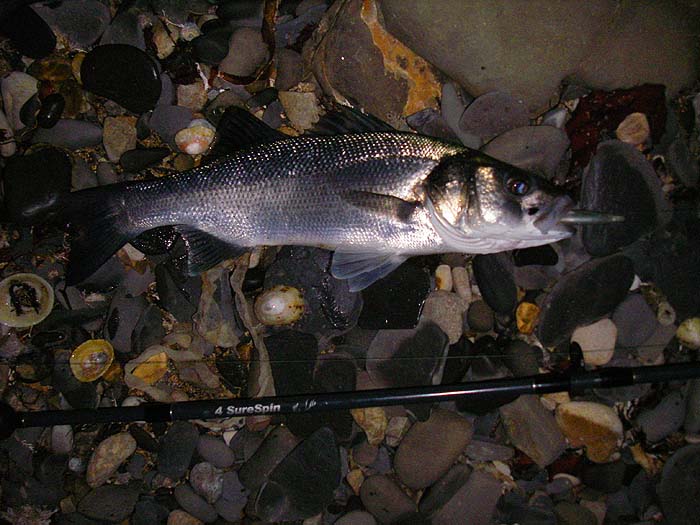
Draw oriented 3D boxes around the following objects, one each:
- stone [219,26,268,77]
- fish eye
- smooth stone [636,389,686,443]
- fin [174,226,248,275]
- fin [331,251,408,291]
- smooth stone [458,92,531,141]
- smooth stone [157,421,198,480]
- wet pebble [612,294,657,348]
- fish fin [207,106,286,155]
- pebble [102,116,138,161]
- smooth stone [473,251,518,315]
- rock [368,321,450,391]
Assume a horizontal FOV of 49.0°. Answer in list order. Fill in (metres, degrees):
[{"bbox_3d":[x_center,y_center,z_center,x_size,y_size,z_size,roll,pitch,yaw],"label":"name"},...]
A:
[{"bbox_3d":[-0.105,-0.208,0.758,0.044,0.023,0.053,36,77,9],"label":"stone"},{"bbox_3d":[0.148,-0.067,0.677,0.020,0.010,0.019,8,75,2],"label":"fish eye"},{"bbox_3d":[0.271,0.133,0.666,0.031,0.020,0.054,43,79,11],"label":"smooth stone"},{"bbox_3d":[-0.125,-0.010,0.684,0.067,0.010,0.038,16,75,4],"label":"fin"},{"bbox_3d":[0.018,0.008,0.669,0.066,0.018,0.034,0,81,0],"label":"fin"},{"bbox_3d":[0.139,-0.141,0.743,0.069,0.024,0.052,-8,75,-2],"label":"smooth stone"},{"bbox_3d":[-0.148,0.161,0.658,0.036,0.022,0.050,7,74,2],"label":"smooth stone"},{"bbox_3d":[0.259,0.054,0.701,0.052,0.019,0.040,-43,83,-7],"label":"wet pebble"},{"bbox_3d":[-0.095,-0.120,0.711,0.070,0.010,0.043,-18,75,-5],"label":"fish fin"},{"bbox_3d":[-0.221,-0.118,0.736,0.031,0.021,0.045,0,74,0],"label":"pebble"},{"bbox_3d":[0.136,0.016,0.698,0.032,0.016,0.069,-18,81,-3],"label":"smooth stone"},{"bbox_3d":[0.051,0.083,0.680,0.074,0.026,0.062,-8,74,-2],"label":"rock"}]

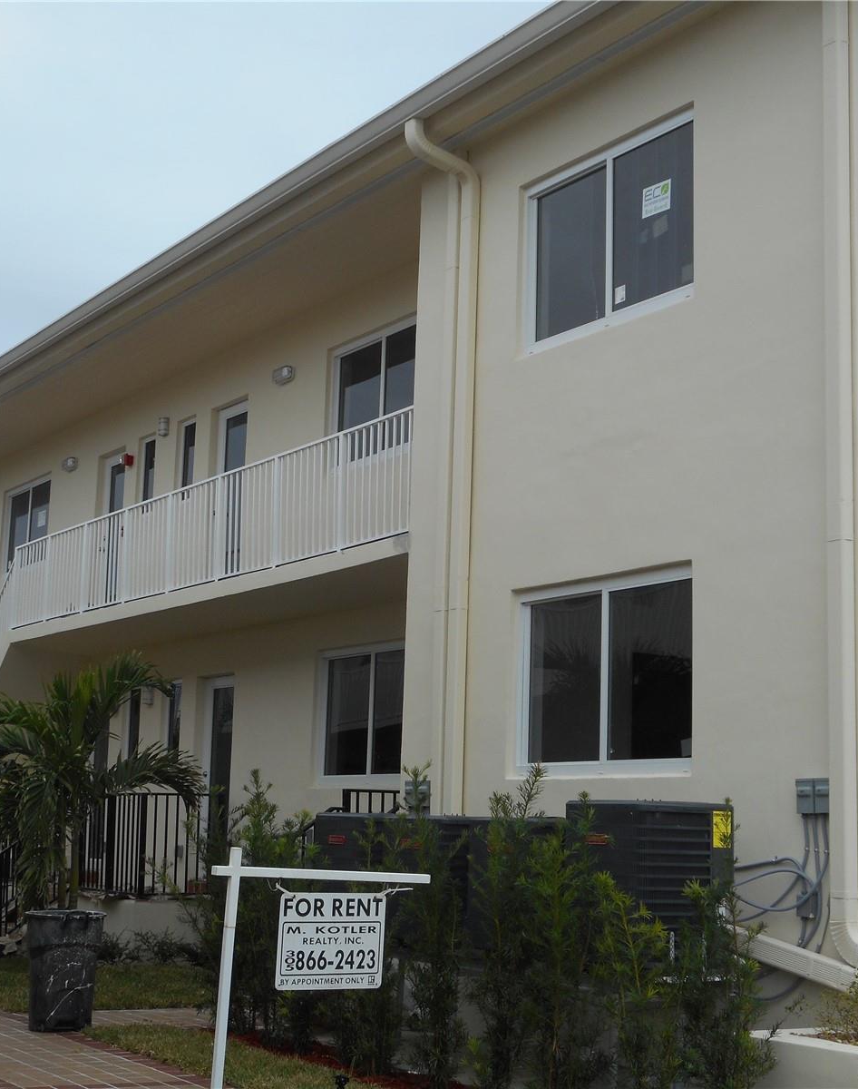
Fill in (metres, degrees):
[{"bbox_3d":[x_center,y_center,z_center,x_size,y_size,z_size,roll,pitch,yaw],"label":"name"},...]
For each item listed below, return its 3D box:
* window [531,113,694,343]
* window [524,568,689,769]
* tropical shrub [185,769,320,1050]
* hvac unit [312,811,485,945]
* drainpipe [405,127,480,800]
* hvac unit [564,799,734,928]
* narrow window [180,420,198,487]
[{"bbox_3d":[1.183,-1.980,12.025,0.100,1.190,1.720,8,-12,-33],"label":"window"},{"bbox_3d":[1.107,0.817,11.539,0.100,1.190,1.720,8,-12,-33],"label":"window"},{"bbox_3d":[-1.066,2.226,11.300,0.780,1.620,0.700,2,-10,-5],"label":"tropical shrub"},{"bbox_3d":[-0.250,2.108,11.699,0.700,0.760,0.700,8,-12,-33],"label":"hvac unit"},{"bbox_3d":[0.012,-0.323,12.741,0.600,5.400,0.140,8,-12,-33],"label":"drainpipe"},{"bbox_3d":[1.142,1.678,9.591,0.620,0.660,0.620,8,-12,-33],"label":"hvac unit"},{"bbox_3d":[-2.563,-0.901,19.744,0.100,0.880,0.410,8,-12,-33],"label":"narrow window"}]

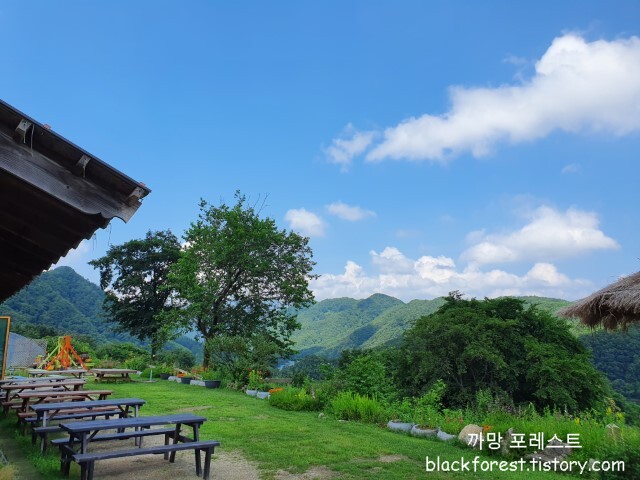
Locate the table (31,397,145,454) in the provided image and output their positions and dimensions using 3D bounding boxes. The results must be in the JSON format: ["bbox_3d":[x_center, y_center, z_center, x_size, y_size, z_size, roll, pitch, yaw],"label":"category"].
[{"bbox_3d":[-4.111,3.298,8.535,1.794,0.694,1.545,9,-16,-35],"label":"table"}]

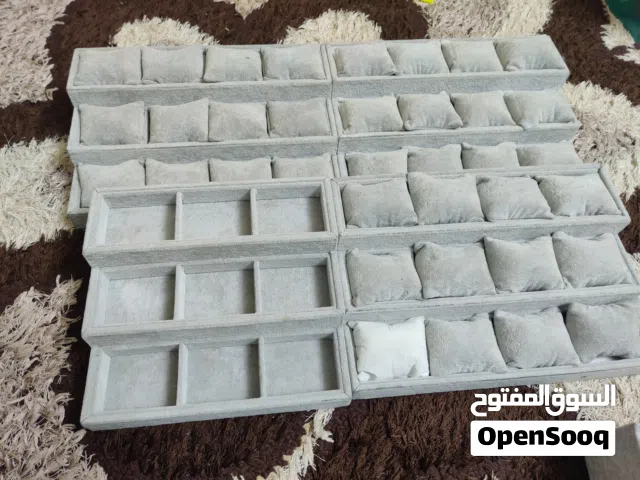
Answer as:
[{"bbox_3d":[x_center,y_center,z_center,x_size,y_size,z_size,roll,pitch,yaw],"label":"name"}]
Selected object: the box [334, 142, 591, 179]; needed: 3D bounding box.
[{"bbox_3d":[0.220,-0.102,0.770,0.380,0.038,0.087,-4,57,-6],"label":"box"}]

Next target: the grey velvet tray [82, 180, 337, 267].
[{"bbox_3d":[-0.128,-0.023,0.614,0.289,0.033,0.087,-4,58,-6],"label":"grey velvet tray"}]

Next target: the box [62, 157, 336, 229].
[{"bbox_3d":[-0.158,-0.076,0.730,0.380,0.038,0.087,-4,57,-8],"label":"box"}]

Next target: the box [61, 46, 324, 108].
[{"bbox_3d":[-0.176,-0.257,0.767,0.380,0.038,0.087,-4,57,-8],"label":"box"}]

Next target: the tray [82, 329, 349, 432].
[{"bbox_3d":[-0.113,0.158,0.577,0.289,0.033,0.087,-4,58,-6],"label":"tray"}]

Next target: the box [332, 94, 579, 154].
[{"bbox_3d":[0.211,-0.192,0.789,0.380,0.038,0.087,-4,57,-6],"label":"box"}]

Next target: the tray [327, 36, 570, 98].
[{"bbox_3d":[0.203,-0.282,0.808,0.380,0.038,0.087,-4,57,-6],"label":"tray"}]

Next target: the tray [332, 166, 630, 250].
[{"bbox_3d":[0.206,-0.044,0.653,0.380,0.038,0.087,-3,57,-7],"label":"tray"}]

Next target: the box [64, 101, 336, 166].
[{"bbox_3d":[-0.167,-0.166,0.749,0.380,0.038,0.087,-4,57,-8],"label":"box"}]

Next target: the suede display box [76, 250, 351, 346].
[{"bbox_3d":[-0.121,0.067,0.596,0.289,0.033,0.087,-4,58,-6],"label":"suede display box"}]

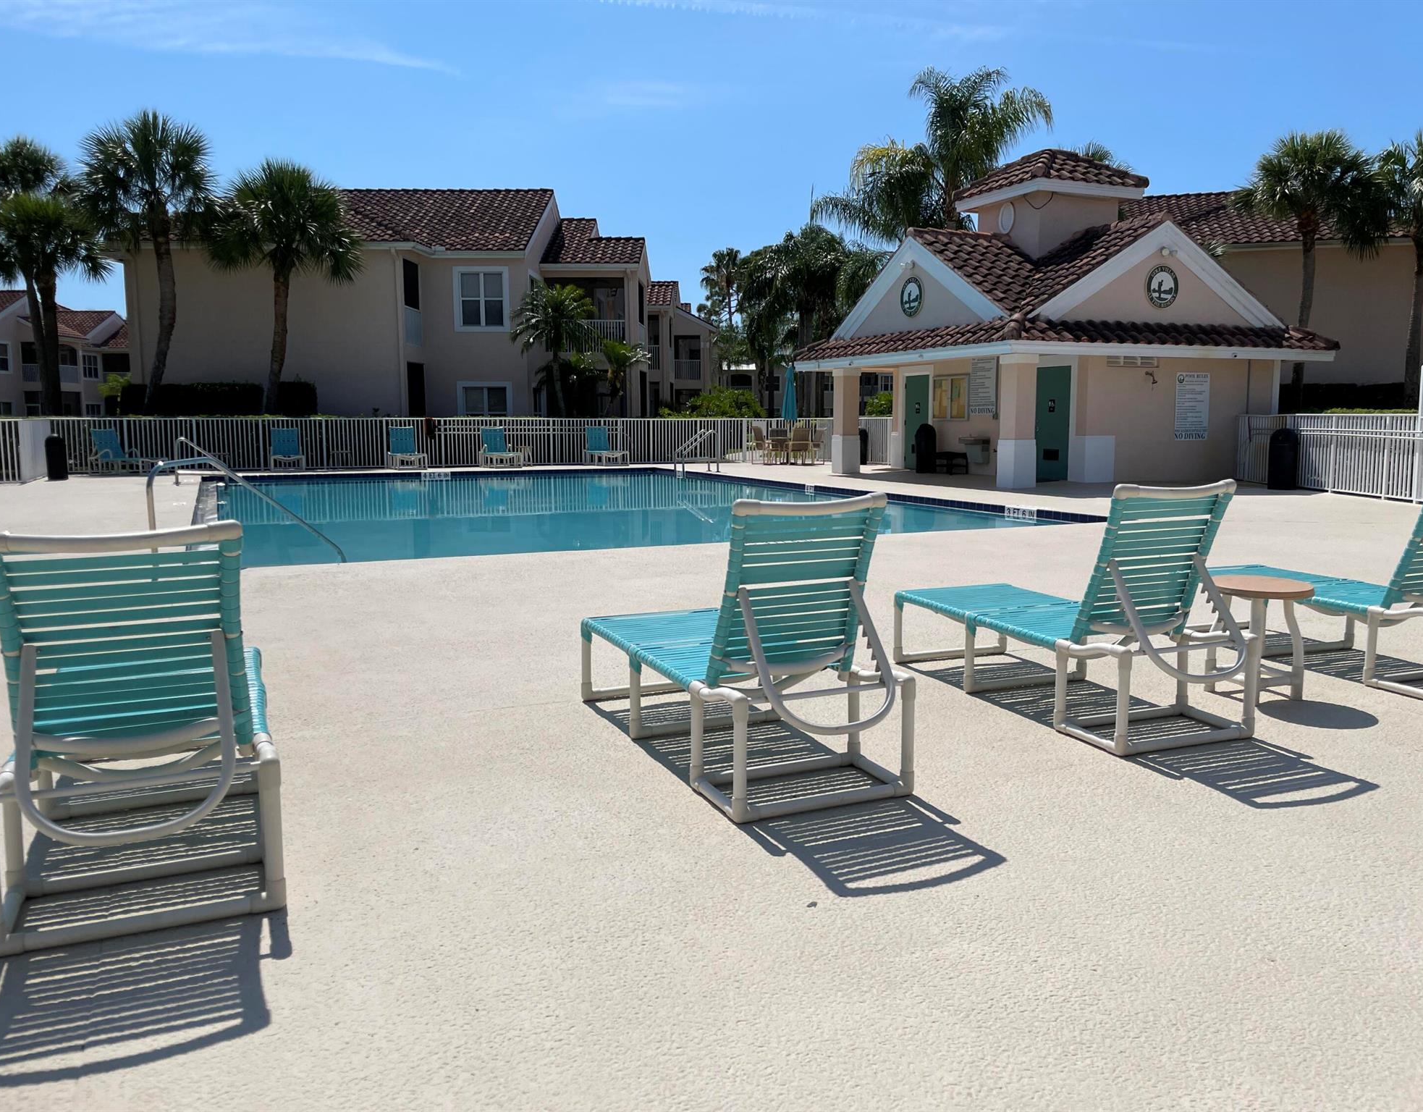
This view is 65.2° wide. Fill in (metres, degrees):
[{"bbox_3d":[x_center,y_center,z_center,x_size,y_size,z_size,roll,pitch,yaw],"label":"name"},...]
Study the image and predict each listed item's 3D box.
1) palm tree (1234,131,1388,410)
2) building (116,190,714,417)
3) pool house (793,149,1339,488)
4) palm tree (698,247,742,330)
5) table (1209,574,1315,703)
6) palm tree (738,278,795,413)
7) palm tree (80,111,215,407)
[{"bbox_3d":[13.289,-5.662,25.001,3.336,7.398,3.336,0,7,0],"label":"palm tree"},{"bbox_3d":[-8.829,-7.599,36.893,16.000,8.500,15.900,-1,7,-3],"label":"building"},{"bbox_3d":[6.739,-4.806,22.353,7.428,6.396,7.259,-3,8,-23],"label":"pool house"},{"bbox_3d":[0.562,-13.539,70.876,2.926,11.901,2.926,0,7,0],"label":"palm tree"},{"bbox_3d":[2.334,0.359,4.769,0.467,0.482,0.467,0,7,0],"label":"table"},{"bbox_3d":[2.096,-7.464,43.414,2.572,6.553,2.572,0,7,0],"label":"palm tree"},{"bbox_3d":[-13.807,-6.521,27.704,3.295,8.646,3.295,0,7,0],"label":"palm tree"}]

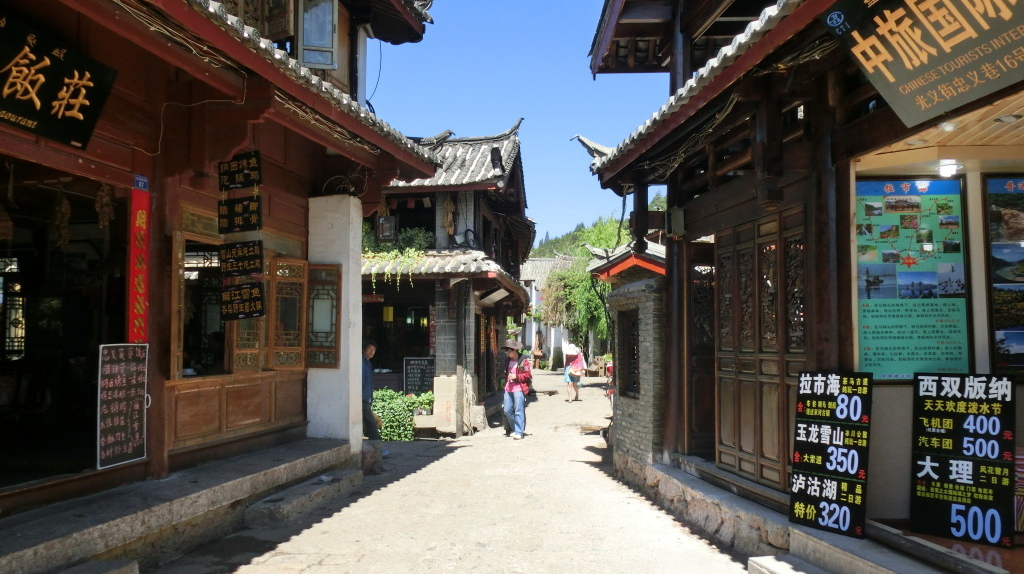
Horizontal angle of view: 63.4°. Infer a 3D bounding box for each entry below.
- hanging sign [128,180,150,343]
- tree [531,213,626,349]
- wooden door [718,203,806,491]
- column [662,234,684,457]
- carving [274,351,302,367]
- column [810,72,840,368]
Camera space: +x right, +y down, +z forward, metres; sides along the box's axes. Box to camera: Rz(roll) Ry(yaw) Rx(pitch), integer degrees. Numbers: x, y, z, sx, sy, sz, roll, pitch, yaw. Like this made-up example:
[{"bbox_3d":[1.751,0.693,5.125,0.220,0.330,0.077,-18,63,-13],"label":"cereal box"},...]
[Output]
[{"bbox_3d":[-3.076,-0.157,6.848,0.020,1.377,0.254,-1,-3,10],"label":"hanging sign"},{"bbox_3d":[3.575,0.127,42.000,5.600,7.600,5.400,0,-3,0],"label":"tree"},{"bbox_3d":[2.057,0.534,6.914,0.080,2.150,1.600,1,-3,-9],"label":"wooden door"},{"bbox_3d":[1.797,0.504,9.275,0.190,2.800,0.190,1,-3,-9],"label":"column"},{"bbox_3d":[-2.428,0.788,9.000,0.300,0.165,0.030,2,-4,-33],"label":"carving"},{"bbox_3d":[2.340,0.102,6.183,0.190,3.200,0.190,1,-3,-9],"label":"column"}]

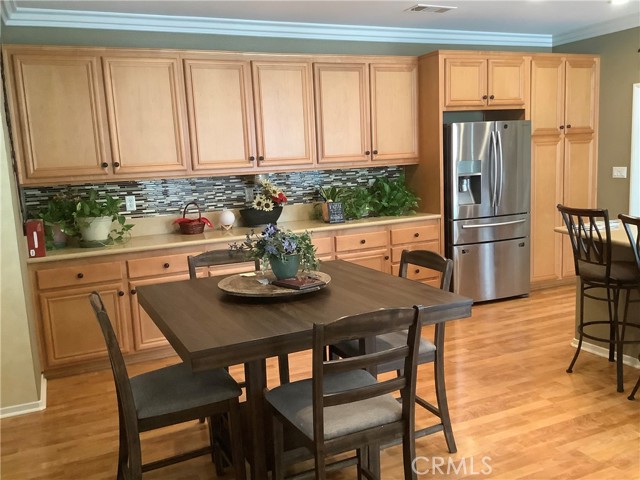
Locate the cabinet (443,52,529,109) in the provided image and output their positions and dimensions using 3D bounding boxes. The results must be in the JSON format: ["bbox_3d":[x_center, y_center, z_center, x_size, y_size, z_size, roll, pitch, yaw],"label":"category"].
[{"bbox_3d":[1.449,-1.516,5.627,1.005,0.525,0.615,-6,9,-23],"label":"cabinet"}]

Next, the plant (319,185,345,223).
[{"bbox_3d":[0.102,-0.330,5.088,0.210,0.320,0.200,-6,9,-24],"label":"plant"}]

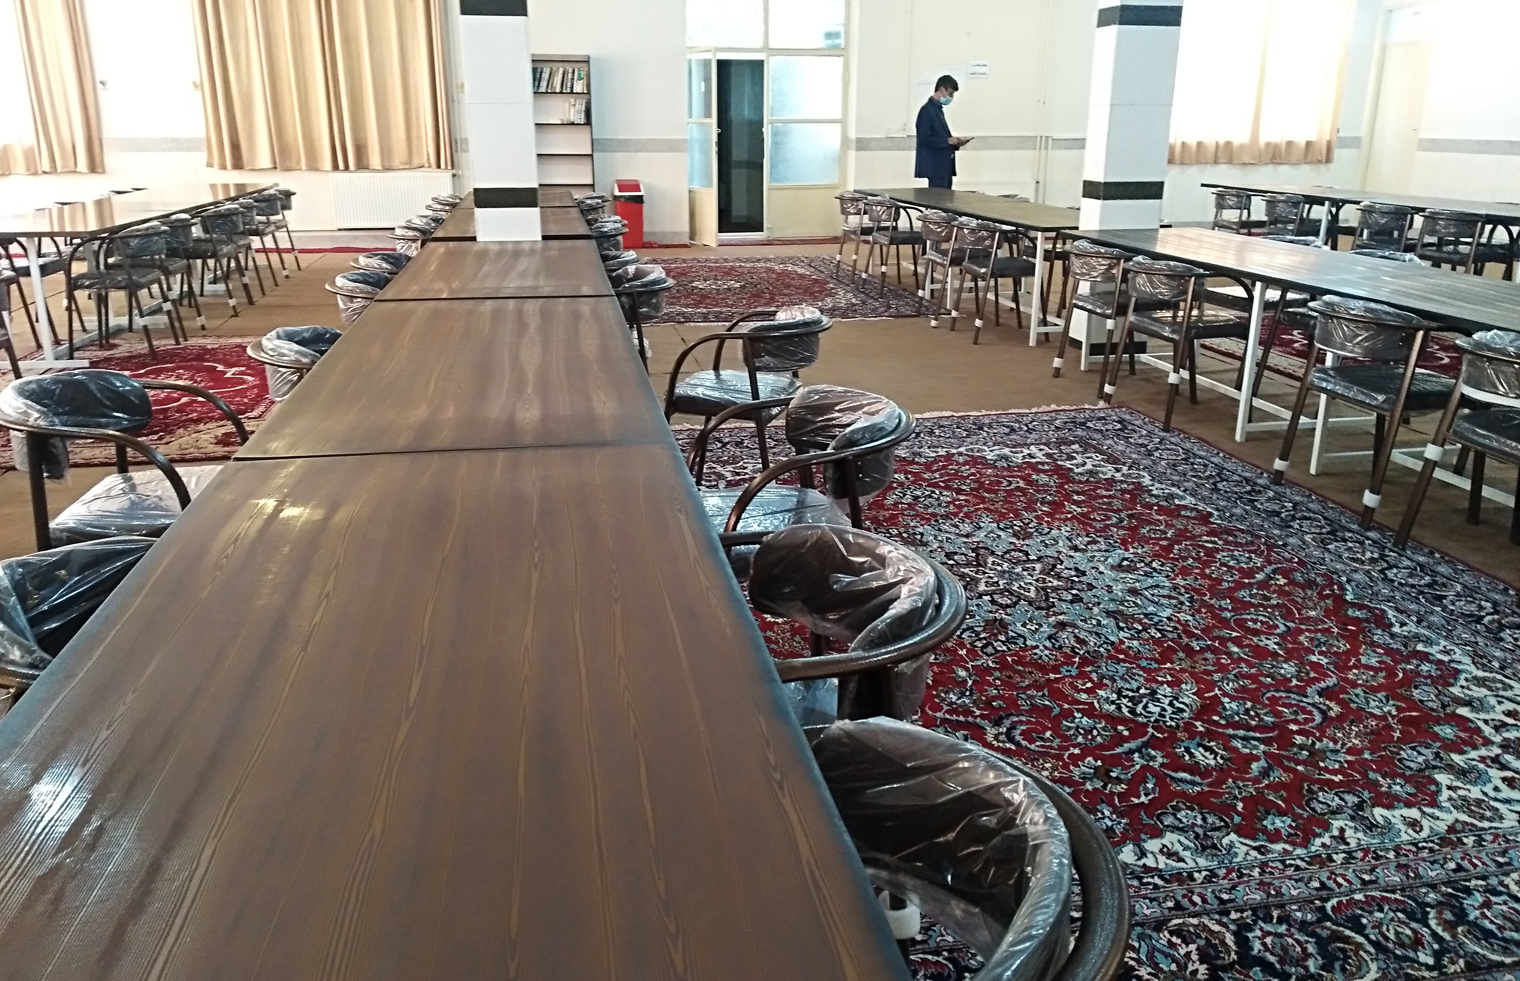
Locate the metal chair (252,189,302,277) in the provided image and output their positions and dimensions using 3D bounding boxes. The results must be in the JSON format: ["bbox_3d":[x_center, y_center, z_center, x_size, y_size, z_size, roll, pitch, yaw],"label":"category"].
[{"bbox_3d":[-4.557,-2.363,10.428,0.550,0.770,0.560,-3,18,-10],"label":"metal chair"}]

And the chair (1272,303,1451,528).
[{"bbox_3d":[2.369,-0.321,4.319,0.570,0.770,0.560,-3,19,-10],"label":"chair"}]

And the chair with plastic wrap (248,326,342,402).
[{"bbox_3d":[-1.382,-0.176,3.854,0.570,0.740,0.570,-3,18,-10],"label":"chair with plastic wrap"}]

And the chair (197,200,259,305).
[{"bbox_3d":[-4.102,-1.795,8.655,0.570,0.770,0.560,-3,19,-10],"label":"chair"}]

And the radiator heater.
[{"bbox_3d":[-3.905,-3.093,12.206,1.250,0.590,0.120,-3,19,-10],"label":"radiator heater"}]

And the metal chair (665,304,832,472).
[{"bbox_3d":[-0.029,-0.228,3.990,0.570,0.770,0.560,5,19,13],"label":"metal chair"}]

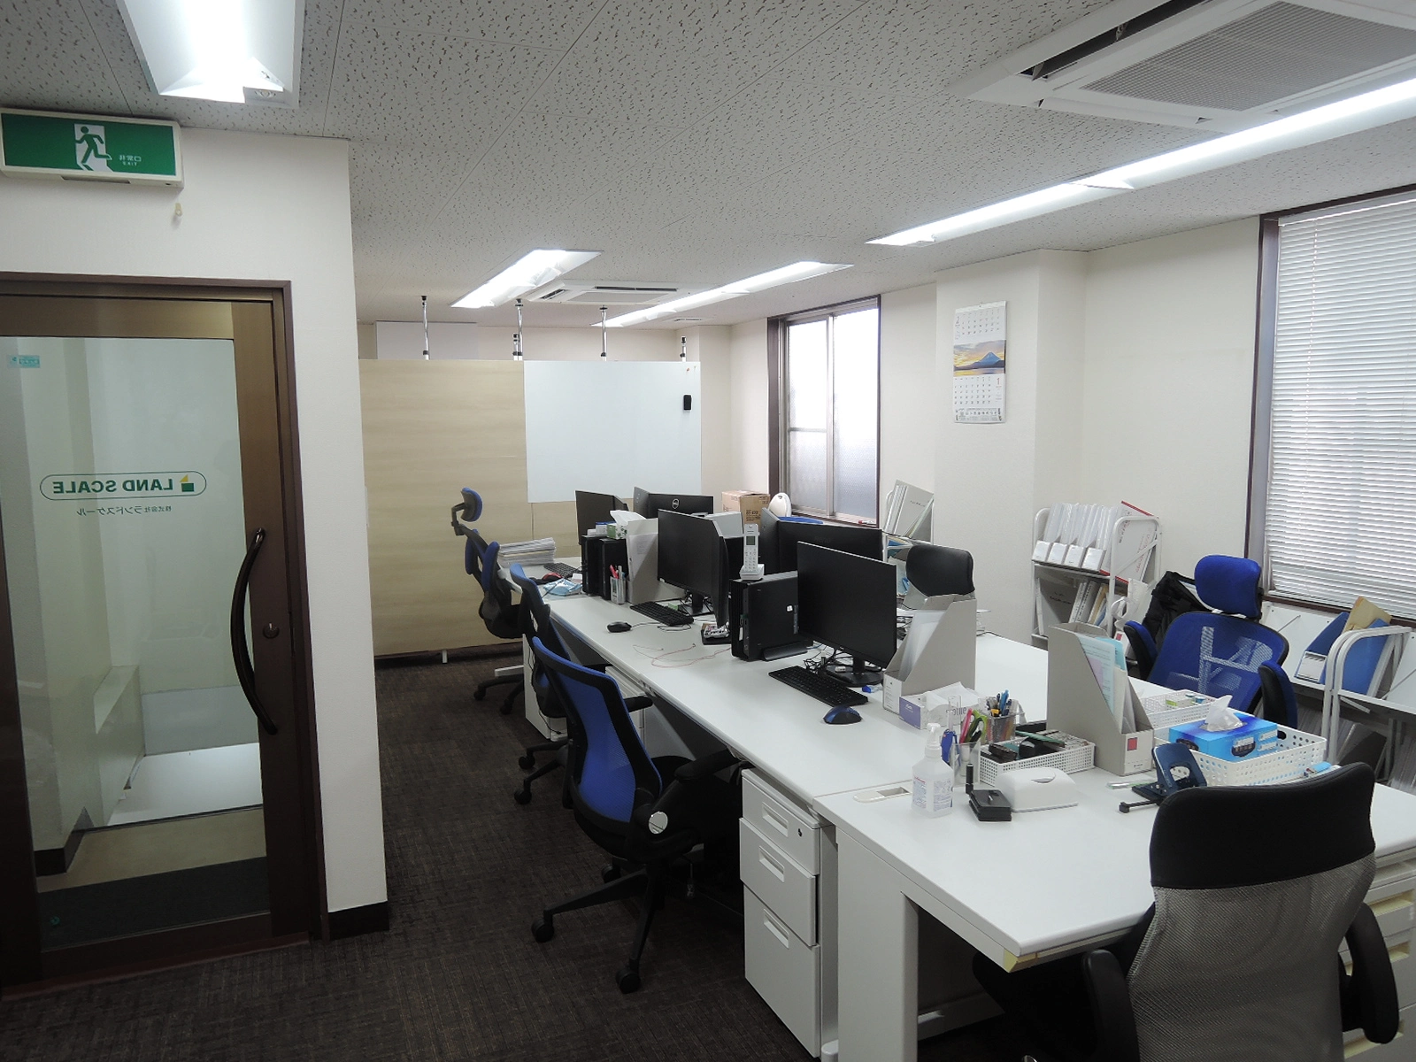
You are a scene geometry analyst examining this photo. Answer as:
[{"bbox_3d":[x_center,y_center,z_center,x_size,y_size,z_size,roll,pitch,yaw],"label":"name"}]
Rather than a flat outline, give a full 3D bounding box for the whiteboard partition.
[{"bbox_3d":[-0.602,-0.663,6.482,1.213,0.897,0.030,-4,7,-23],"label":"whiteboard partition"}]

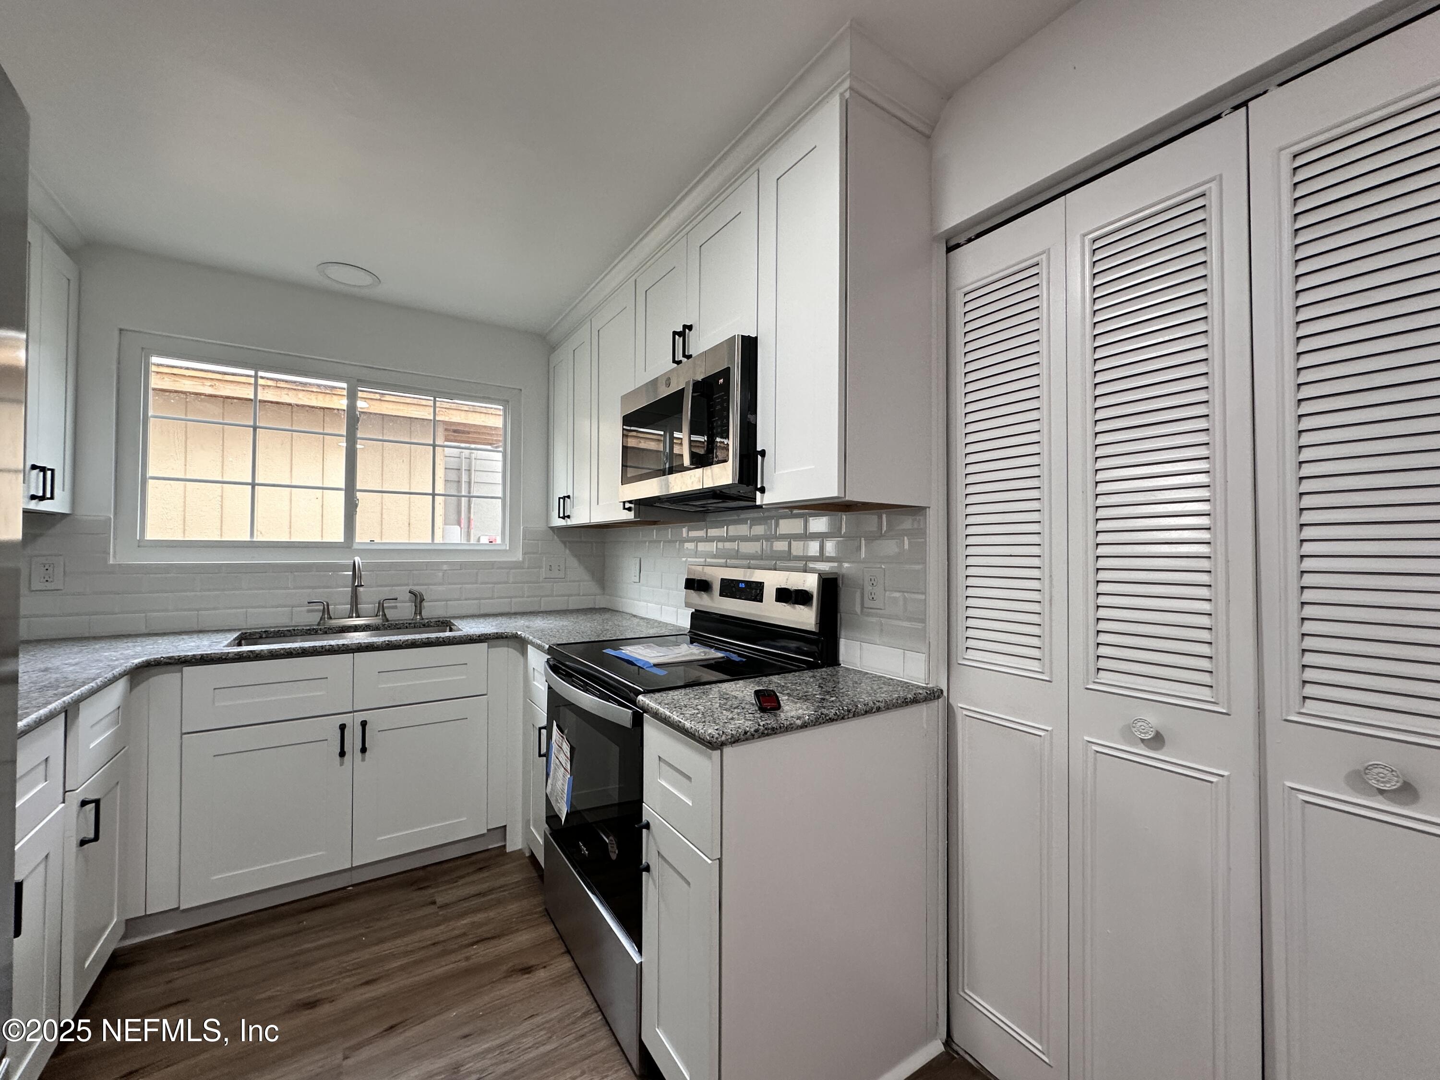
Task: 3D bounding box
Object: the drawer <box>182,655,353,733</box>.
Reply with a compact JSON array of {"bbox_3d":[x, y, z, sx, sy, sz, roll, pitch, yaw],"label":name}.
[{"bbox_3d":[-1.610,0.513,2.126,0.454,0.207,0.400,1,-1,-33],"label":"drawer"}]

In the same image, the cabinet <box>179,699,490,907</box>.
[{"bbox_3d":[-1.476,0.896,2.330,0.911,0.543,0.600,1,-1,-33],"label":"cabinet"}]

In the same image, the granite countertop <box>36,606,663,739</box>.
[{"bbox_3d":[-1.259,0.392,2.027,2.435,0.039,1.580,1,-1,-33],"label":"granite countertop"}]

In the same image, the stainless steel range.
[{"bbox_3d":[-0.140,0.688,1.849,0.697,1.182,0.756,1,-1,-33],"label":"stainless steel range"}]

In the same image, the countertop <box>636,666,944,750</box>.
[{"bbox_3d":[0.186,0.388,1.415,0.683,0.039,0.341,1,-1,-33],"label":"countertop"}]

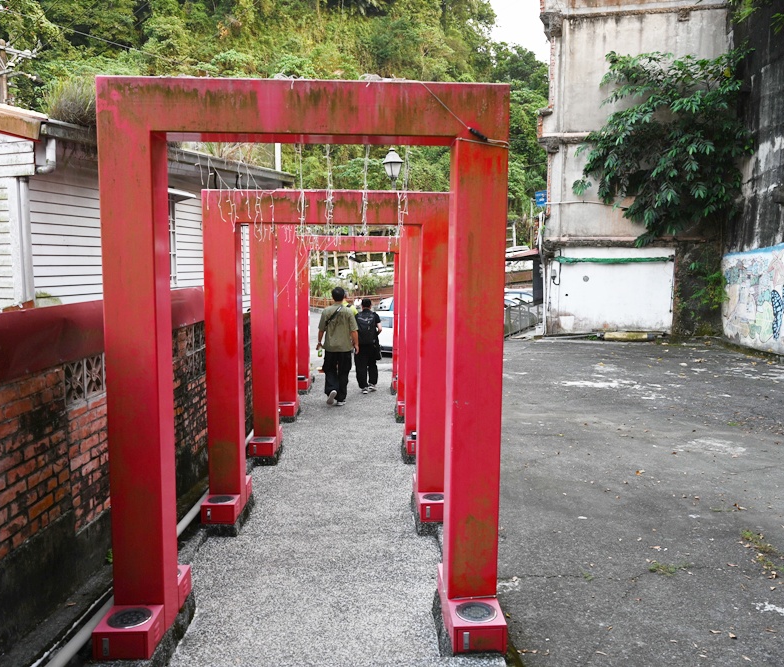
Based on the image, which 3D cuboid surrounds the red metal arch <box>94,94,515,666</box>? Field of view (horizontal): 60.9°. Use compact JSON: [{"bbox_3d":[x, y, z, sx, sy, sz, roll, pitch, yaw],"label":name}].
[{"bbox_3d":[-0.401,0.142,3.224,1.855,2.591,0.662,0,5,-2],"label":"red metal arch"}]

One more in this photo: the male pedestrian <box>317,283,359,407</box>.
[{"bbox_3d":[-0.793,0.190,9.812,0.580,1.729,0.500,0,5,-3],"label":"male pedestrian"}]

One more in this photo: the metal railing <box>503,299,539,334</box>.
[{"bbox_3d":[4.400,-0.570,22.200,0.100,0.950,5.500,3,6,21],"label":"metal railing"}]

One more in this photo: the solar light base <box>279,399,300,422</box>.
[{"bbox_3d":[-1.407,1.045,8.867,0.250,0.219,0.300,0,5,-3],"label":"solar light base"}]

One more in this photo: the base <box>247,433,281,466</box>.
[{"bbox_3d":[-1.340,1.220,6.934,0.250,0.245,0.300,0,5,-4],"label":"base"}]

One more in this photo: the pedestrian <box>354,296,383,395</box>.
[{"bbox_3d":[-0.380,0.208,10.728,0.470,1.525,0.430,0,5,-2],"label":"pedestrian"}]

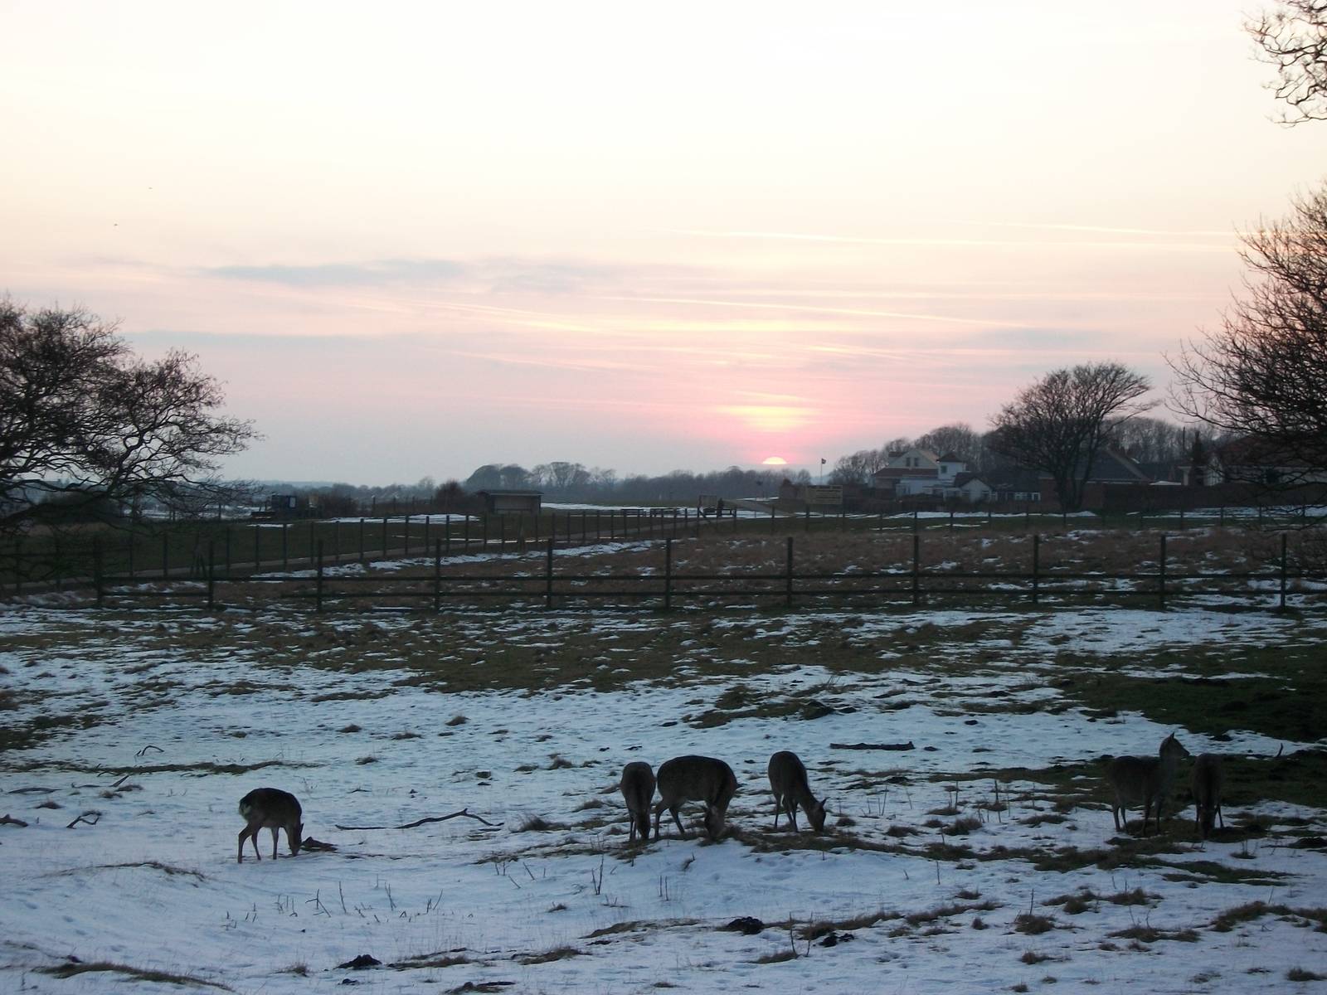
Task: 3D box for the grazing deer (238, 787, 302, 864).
[{"bbox_3d":[-3.503,2.918,26.300,0.850,0.660,0.300,0,0,-40],"label":"grazing deer"}]

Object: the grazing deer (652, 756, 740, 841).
[{"bbox_3d":[0.287,2.767,27.200,1.050,0.800,0.400,0,0,44],"label":"grazing deer"}]

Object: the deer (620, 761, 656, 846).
[{"bbox_3d":[-0.242,2.804,27.100,0.350,0.790,1.050,0,0,-6],"label":"deer"}]

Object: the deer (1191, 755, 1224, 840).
[{"bbox_3d":[5.121,2.803,27.800,0.350,0.800,1.050,0,0,2],"label":"deer"}]

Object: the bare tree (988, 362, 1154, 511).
[{"bbox_3d":[34.993,-5.214,255.000,14.200,12.800,13.000,0,0,0],"label":"bare tree"}]

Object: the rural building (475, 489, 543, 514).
[{"bbox_3d":[-14.345,0.425,275.000,5.600,2.300,2.800,0,0,-23],"label":"rural building"}]

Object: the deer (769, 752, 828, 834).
[{"bbox_3d":[1.250,2.755,27.700,0.420,0.760,1.000,0,0,-27],"label":"deer"}]

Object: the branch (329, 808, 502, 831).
[{"bbox_3d":[-2.337,3.075,28.200,1.600,0.180,0.400,0,0,0],"label":"branch"}]

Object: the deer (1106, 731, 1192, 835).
[{"bbox_3d":[4.588,2.710,28.000,0.380,0.970,1.000,0,0,-40],"label":"deer"}]

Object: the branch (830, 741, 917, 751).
[{"bbox_3d":[2.574,3.060,36.300,1.060,0.110,0.160,0,0,0],"label":"branch"}]

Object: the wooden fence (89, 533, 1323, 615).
[{"bbox_3d":[0.243,1.947,78.000,34.000,2.050,0.200,0,0,9],"label":"wooden fence"}]

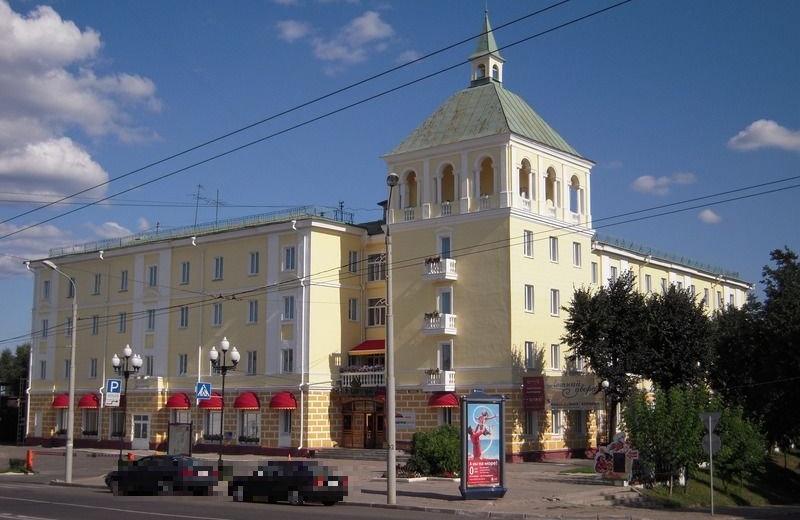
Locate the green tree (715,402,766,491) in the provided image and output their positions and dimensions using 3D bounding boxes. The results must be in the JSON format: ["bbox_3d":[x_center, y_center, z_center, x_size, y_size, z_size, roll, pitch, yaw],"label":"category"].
[{"bbox_3d":[13.222,7.372,40.835,2.069,3.286,2.069,-2,-9,18],"label":"green tree"}]

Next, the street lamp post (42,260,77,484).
[{"bbox_3d":[-13.986,4.558,42.131,0.350,8.900,1.900,-5,-10,33],"label":"street lamp post"}]

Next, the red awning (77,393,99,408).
[{"bbox_3d":[-24.887,11.171,82.416,2.150,1.050,1.000,-6,-11,39],"label":"red awning"}]

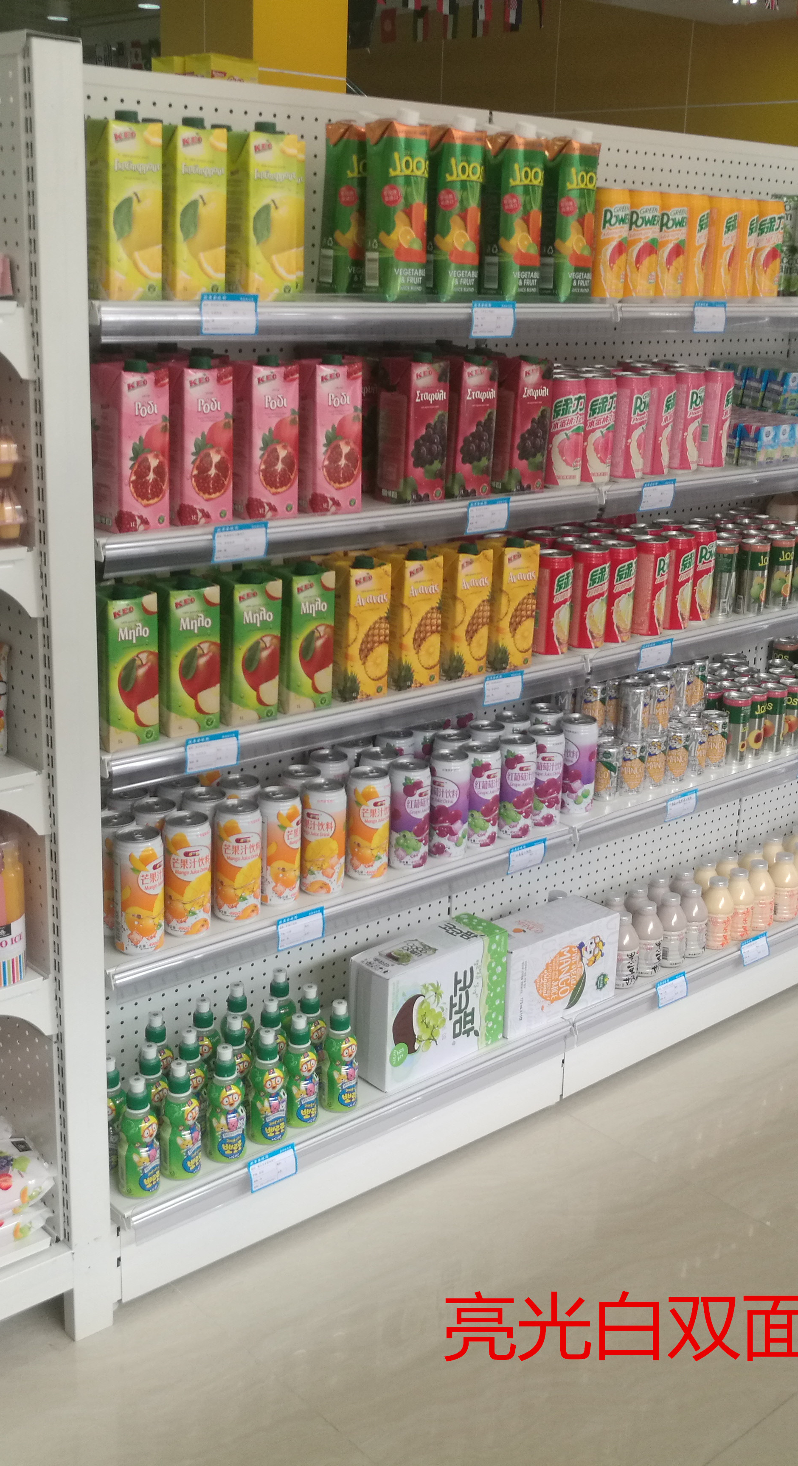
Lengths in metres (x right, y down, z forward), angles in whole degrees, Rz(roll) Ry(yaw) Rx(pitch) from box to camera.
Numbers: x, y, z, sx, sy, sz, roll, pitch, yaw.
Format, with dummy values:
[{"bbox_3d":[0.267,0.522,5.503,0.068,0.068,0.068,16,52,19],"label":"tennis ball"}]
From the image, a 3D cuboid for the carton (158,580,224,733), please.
[{"bbox_3d":[-0.290,-0.109,2.048,0.074,0.208,0.072,-11,21,-36],"label":"carton"}]

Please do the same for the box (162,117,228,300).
[{"bbox_3d":[-0.260,-0.641,1.870,0.074,0.210,0.069,-13,23,-40],"label":"box"}]

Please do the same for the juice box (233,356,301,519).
[{"bbox_3d":[-0.185,-0.397,2.035,0.074,0.210,0.069,-12,22,-38],"label":"juice box"}]

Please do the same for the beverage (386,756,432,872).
[{"bbox_3d":[0.018,0.126,2.415,0.066,0.167,0.066,2,17,-1],"label":"beverage"}]

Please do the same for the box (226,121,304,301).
[{"bbox_3d":[-0.183,-0.672,1.974,0.072,0.214,0.073,-12,22,-37],"label":"box"}]

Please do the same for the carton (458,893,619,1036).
[{"bbox_3d":[0.259,0.409,2.707,0.272,0.166,0.102,-13,23,-39],"label":"carton"}]

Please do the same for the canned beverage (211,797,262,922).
[{"bbox_3d":[-0.232,0.184,2.201,0.067,0.166,0.067,2,17,-1],"label":"canned beverage"}]

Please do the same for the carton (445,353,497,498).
[{"bbox_3d":[0.093,-0.460,2.281,0.074,0.208,0.072,-13,23,-40],"label":"carton"}]

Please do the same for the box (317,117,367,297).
[{"bbox_3d":[-0.063,-0.741,2.156,0.070,0.243,0.070,-12,22,-37],"label":"box"}]

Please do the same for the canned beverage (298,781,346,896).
[{"bbox_3d":[-0.113,0.157,2.301,0.067,0.166,0.067,2,17,-1],"label":"canned beverage"}]

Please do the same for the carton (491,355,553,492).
[{"bbox_3d":[0.175,-0.471,2.304,0.073,0.208,0.073,-13,23,-39],"label":"carton"}]

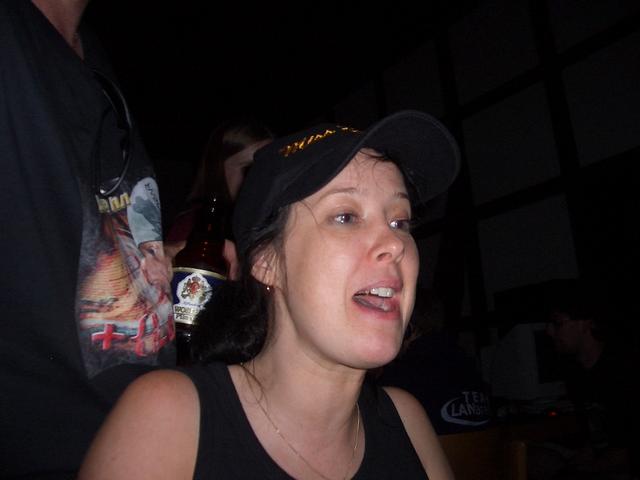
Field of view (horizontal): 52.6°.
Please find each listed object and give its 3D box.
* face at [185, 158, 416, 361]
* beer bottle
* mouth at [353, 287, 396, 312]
[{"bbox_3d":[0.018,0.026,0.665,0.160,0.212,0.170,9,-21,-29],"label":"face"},{"bbox_3d":[-0.145,0.047,0.760,0.065,0.220,0.065,11,-10,3],"label":"beer bottle"},{"bbox_3d":[0.051,0.056,0.603,0.047,0.028,0.026,9,-21,-29],"label":"mouth"}]

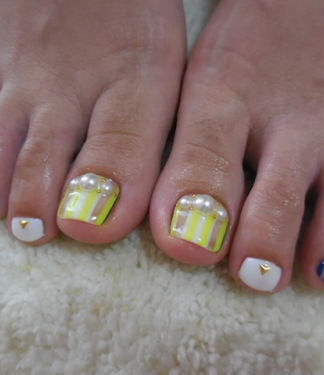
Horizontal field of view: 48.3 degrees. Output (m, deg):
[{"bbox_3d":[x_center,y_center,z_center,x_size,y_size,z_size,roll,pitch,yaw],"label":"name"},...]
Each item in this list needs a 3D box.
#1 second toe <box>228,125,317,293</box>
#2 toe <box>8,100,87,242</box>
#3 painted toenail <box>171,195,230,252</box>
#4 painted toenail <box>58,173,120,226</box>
[{"bbox_3d":[0.034,0.007,0.112,0.017,0.018,0.045,14,71,5],"label":"second toe"},{"bbox_3d":[-0.039,-0.005,0.121,0.015,0.017,0.043,7,70,-4],"label":"toe"},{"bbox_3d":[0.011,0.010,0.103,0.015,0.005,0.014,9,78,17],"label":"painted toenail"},{"bbox_3d":[-0.022,0.004,0.110,0.015,0.005,0.014,10,78,24],"label":"painted toenail"}]

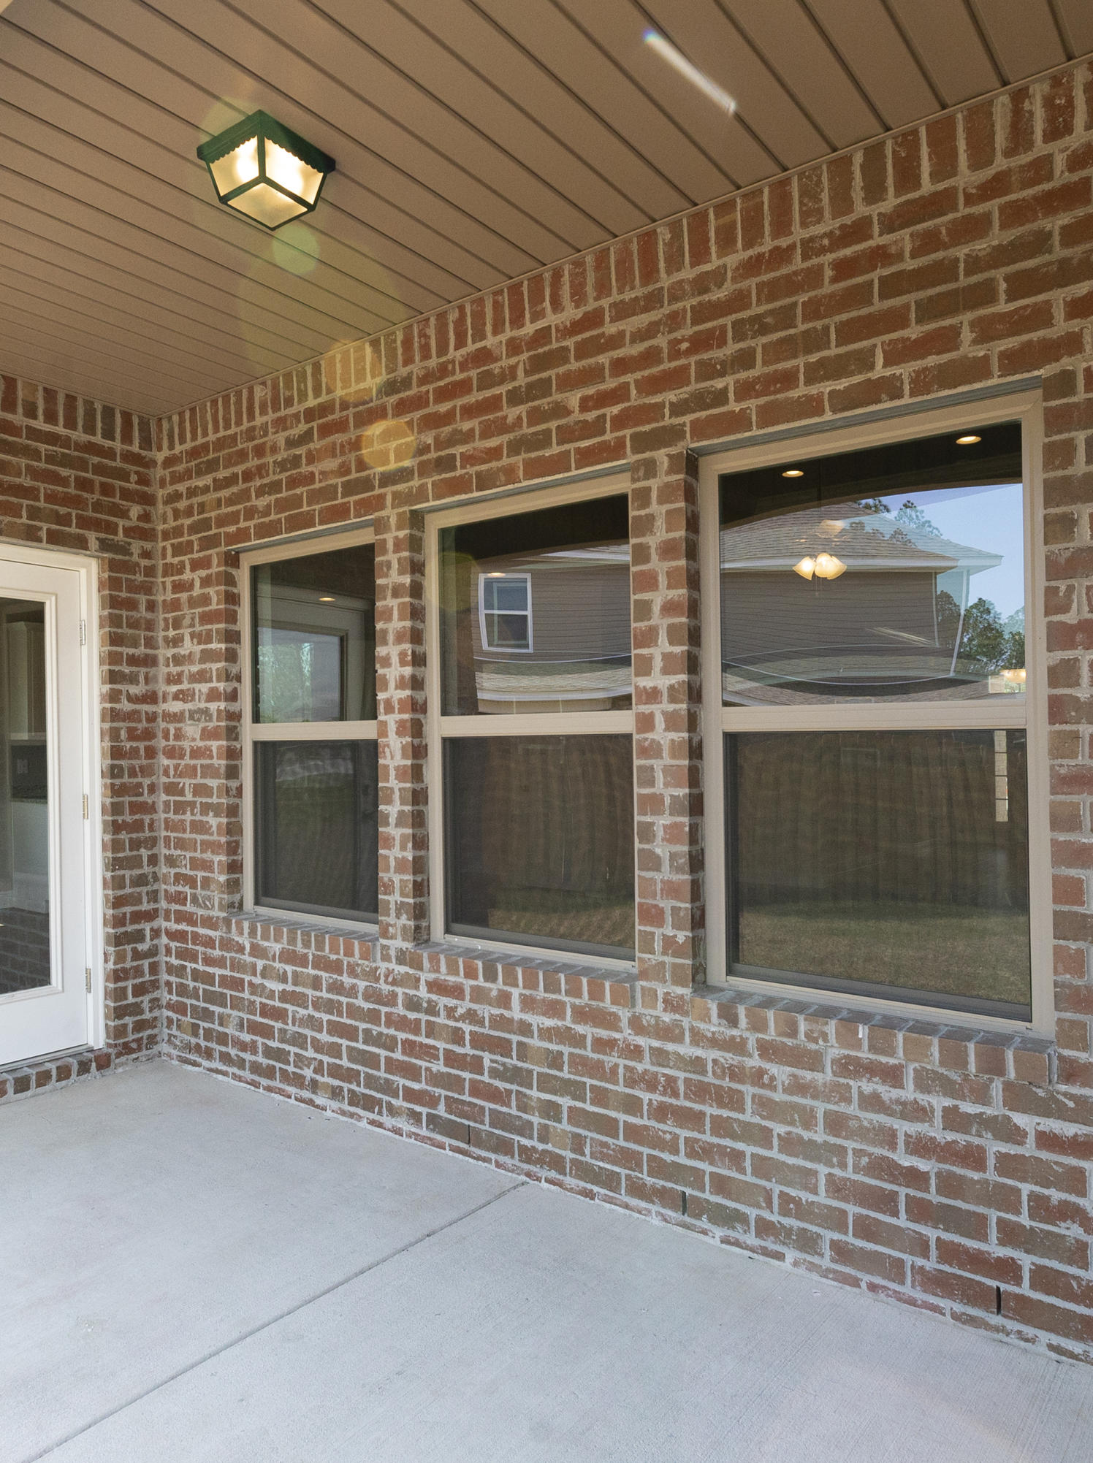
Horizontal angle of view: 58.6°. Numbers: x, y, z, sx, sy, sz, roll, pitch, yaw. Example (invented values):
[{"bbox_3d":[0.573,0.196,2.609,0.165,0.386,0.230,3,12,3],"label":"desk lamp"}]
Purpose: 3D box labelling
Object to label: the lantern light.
[{"bbox_3d":[-0.700,-1.395,2.467,0.250,0.134,0.246,-1,-1,37],"label":"lantern light"}]

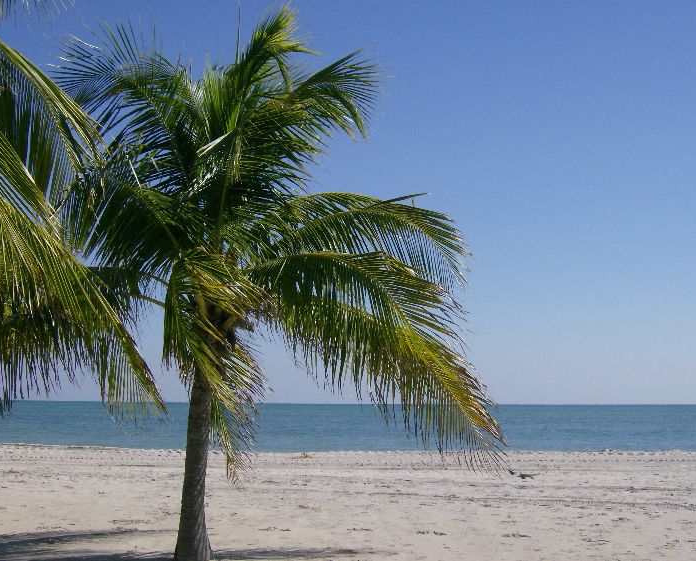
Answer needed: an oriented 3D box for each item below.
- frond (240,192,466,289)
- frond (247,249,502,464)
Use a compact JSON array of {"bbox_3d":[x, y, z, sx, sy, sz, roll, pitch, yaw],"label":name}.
[{"bbox_3d":[0.008,-0.373,12.100,2.093,0.821,1.200,1,-6,-10],"label":"frond"},{"bbox_3d":[0.297,0.760,11.700,2.272,2.011,1.200,-1,-6,12],"label":"frond"}]

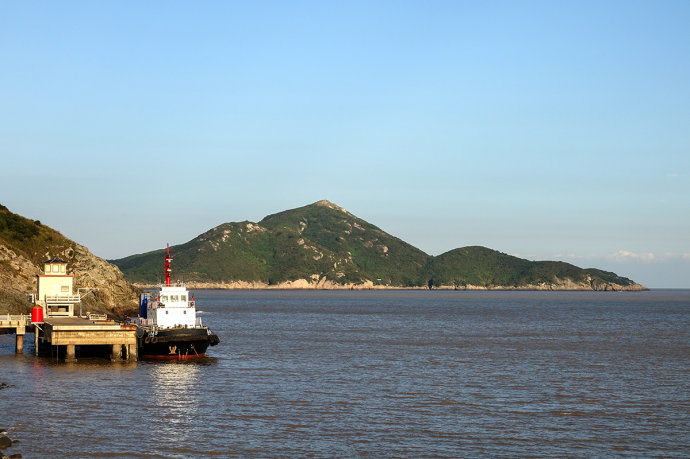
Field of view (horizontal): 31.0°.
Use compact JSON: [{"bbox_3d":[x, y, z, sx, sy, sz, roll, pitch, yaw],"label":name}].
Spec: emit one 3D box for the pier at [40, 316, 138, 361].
[{"bbox_3d":[-41.160,17.000,197.110,12.000,4.950,47.000,1,-3,-16],"label":"pier"}]

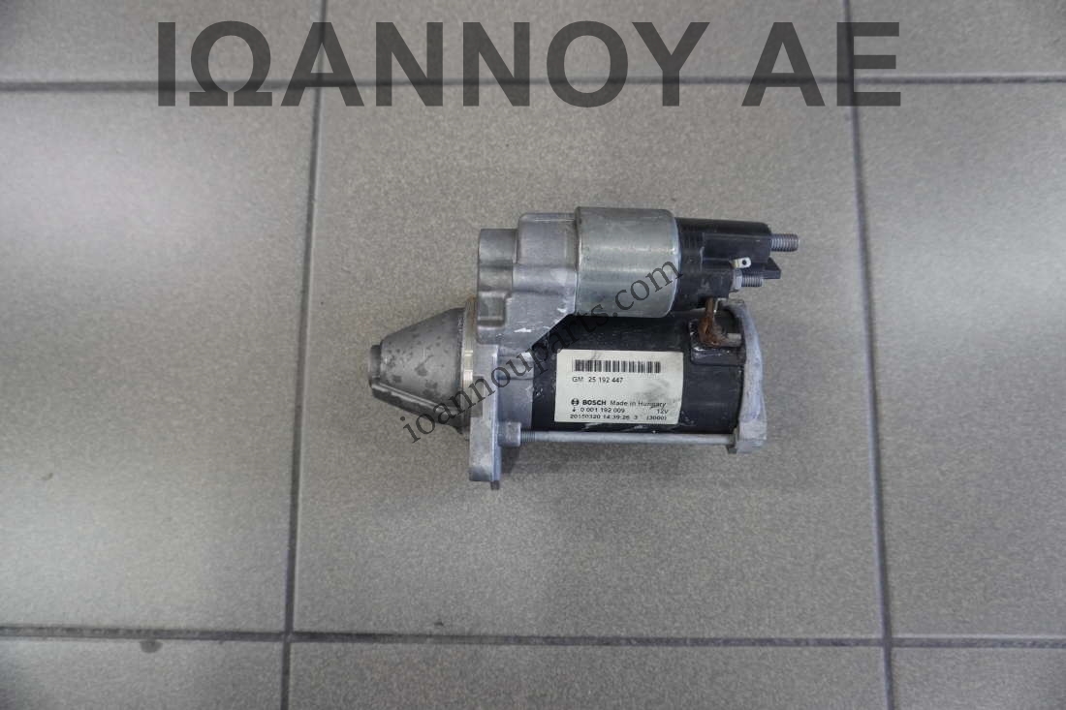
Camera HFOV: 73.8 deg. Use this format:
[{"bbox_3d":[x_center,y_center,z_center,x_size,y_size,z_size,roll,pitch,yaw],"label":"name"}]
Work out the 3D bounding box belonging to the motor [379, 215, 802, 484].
[{"bbox_3d":[0.018,0.001,0.328,0.194,0.100,0.121,1,82,1],"label":"motor"}]

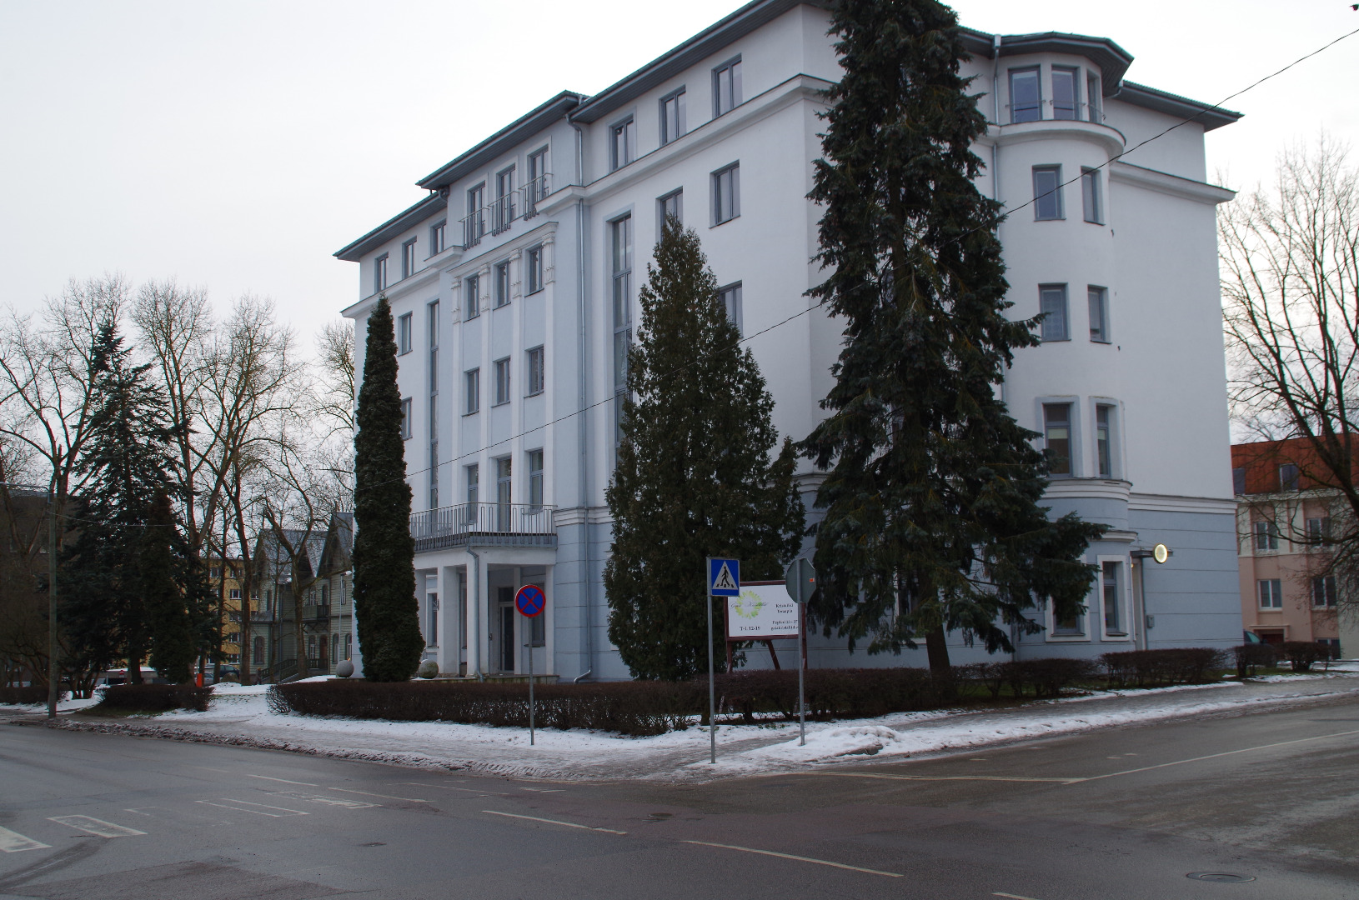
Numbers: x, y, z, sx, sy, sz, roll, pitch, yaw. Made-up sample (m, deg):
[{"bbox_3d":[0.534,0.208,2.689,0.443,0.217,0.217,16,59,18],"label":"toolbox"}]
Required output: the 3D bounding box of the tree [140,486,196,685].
[{"bbox_3d":[-19.632,5.523,60.838,2.098,8.117,2.098,-1,-7,0],"label":"tree"}]

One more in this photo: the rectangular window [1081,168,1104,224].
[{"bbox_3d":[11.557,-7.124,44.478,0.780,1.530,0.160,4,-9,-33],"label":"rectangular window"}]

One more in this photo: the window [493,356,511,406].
[{"bbox_3d":[-5.807,-2.250,52.370,0.200,1.528,1.297,4,-9,-33],"label":"window"}]

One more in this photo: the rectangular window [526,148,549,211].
[{"bbox_3d":[-4.479,-8.769,51.136,0.200,1.765,1.493,4,-9,-33],"label":"rectangular window"}]

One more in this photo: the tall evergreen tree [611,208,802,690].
[{"bbox_3d":[0.605,0.245,38.081,4.608,11.952,4.608,-1,-7,0],"label":"tall evergreen tree"}]

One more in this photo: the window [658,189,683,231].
[{"bbox_3d":[-0.116,-6.577,45.332,0.200,1.599,1.329,4,-9,-33],"label":"window"}]

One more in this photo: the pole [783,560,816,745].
[{"bbox_3d":[2.135,3.599,28.212,0.090,3.336,0.770,4,-9,-33],"label":"pole"}]

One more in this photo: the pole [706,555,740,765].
[{"bbox_3d":[0.690,3.230,24.436,0.600,3.152,0.120,5,-9,-37],"label":"pole"}]

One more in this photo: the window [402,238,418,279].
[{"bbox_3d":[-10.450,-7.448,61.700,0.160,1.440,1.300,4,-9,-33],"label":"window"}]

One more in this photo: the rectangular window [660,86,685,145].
[{"bbox_3d":[-0.105,-9.568,45.641,0.200,1.420,1.375,4,-9,-33],"label":"rectangular window"}]

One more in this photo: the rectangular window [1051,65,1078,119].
[{"bbox_3d":[10.605,-9.807,43.485,0.849,1.535,0.200,1,-8,-16],"label":"rectangular window"}]

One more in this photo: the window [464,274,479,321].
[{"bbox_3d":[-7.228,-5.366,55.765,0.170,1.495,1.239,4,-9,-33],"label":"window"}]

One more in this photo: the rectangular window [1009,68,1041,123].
[{"bbox_3d":[9.496,-9.748,43.485,0.857,1.580,0.200,-3,-8,15],"label":"rectangular window"}]

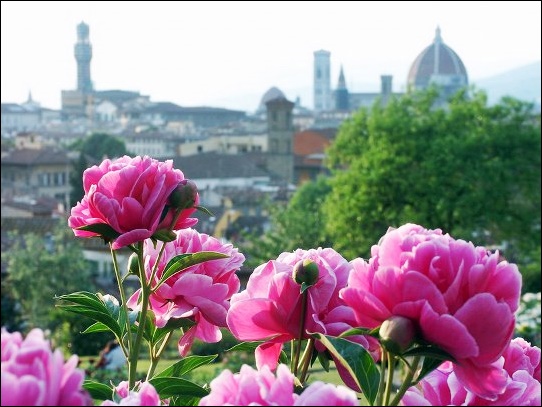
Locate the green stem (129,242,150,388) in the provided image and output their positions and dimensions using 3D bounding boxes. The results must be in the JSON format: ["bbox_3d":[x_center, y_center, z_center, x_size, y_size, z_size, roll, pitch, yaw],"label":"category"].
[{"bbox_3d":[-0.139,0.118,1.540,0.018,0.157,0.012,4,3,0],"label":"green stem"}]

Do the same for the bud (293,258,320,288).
[{"bbox_3d":[0.035,0.071,1.490,0.027,0.030,0.027,0,4,0],"label":"bud"}]

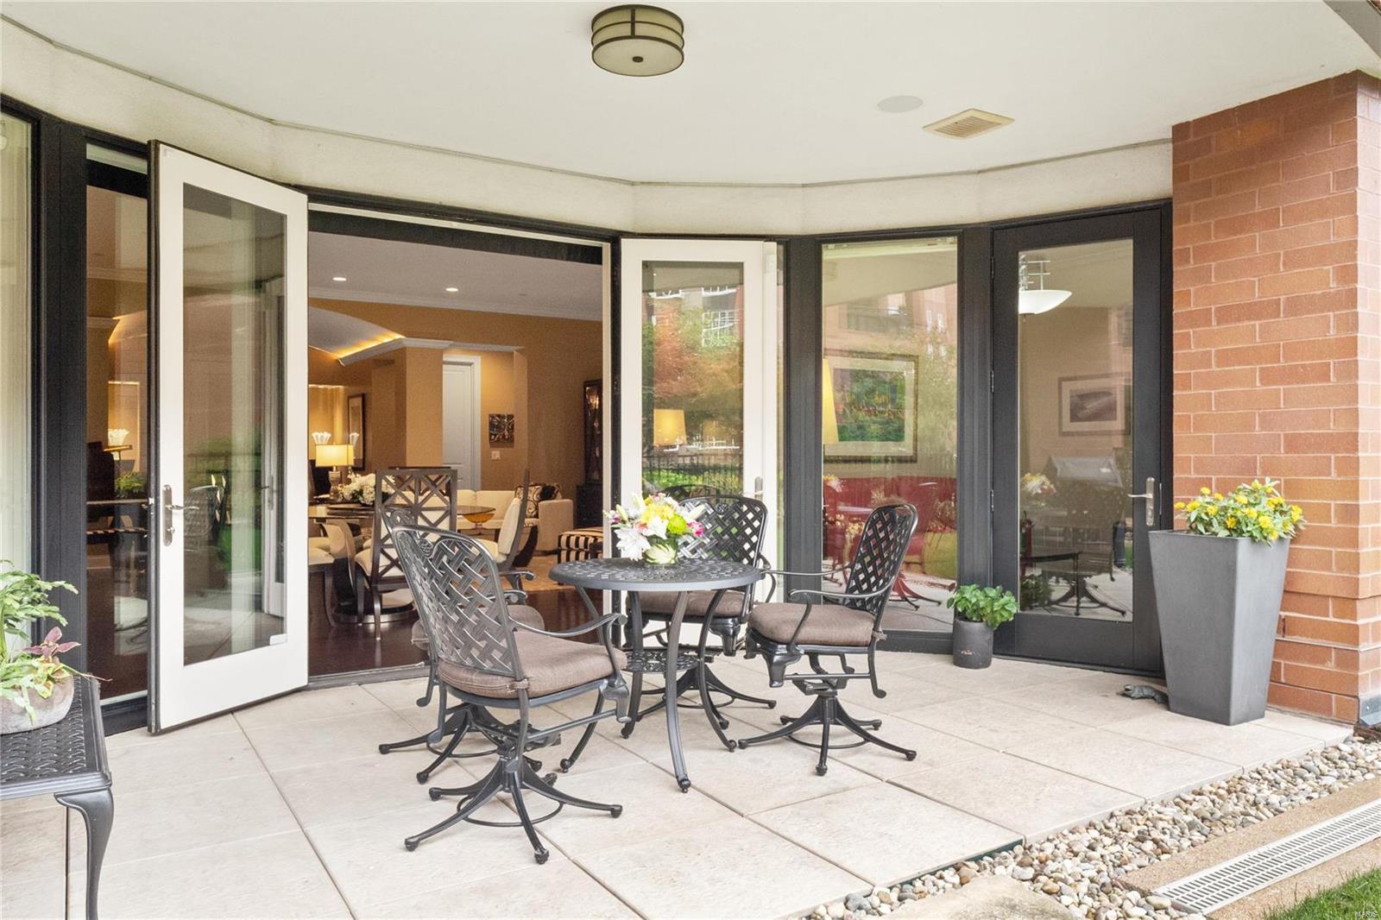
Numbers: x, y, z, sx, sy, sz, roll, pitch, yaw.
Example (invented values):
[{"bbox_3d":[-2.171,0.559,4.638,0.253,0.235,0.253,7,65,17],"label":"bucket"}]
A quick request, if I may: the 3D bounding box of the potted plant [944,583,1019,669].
[{"bbox_3d":[1.525,0.862,5.200,0.360,0.430,0.340,0,0,0],"label":"potted plant"}]

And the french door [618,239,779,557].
[{"bbox_3d":[0.057,-0.100,5.890,0.900,2.390,0.060,0,0,-5],"label":"french door"}]

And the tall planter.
[{"bbox_3d":[2.335,0.725,4.415,0.410,0.800,0.410,0,0,-32],"label":"tall planter"}]

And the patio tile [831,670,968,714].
[{"bbox_3d":[0.975,1.131,4.794,0.605,0.040,0.605,0,1,-33],"label":"patio tile"}]

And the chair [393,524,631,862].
[{"bbox_3d":[-0.556,0.648,3.085,0.650,0.940,0.690,0,0,40],"label":"chair"}]

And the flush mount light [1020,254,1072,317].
[{"bbox_3d":[2.180,-1.150,6.500,0.610,0.430,0.610,0,0,0],"label":"flush mount light"}]

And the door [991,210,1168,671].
[{"bbox_3d":[2.070,-0.097,5.380,0.880,2.390,0.060,0,0,34],"label":"door"}]

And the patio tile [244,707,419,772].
[{"bbox_3d":[-1.399,1.110,3.933,0.595,0.030,0.595,-1,2,-33],"label":"patio tile"}]

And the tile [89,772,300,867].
[{"bbox_3d":[-1.600,1.151,3.149,0.605,0.040,0.605,0,1,-33],"label":"tile"}]

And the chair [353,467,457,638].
[{"bbox_3d":[-1.745,0.540,6.160,0.500,1.000,0.620,0,0,-29],"label":"chair"}]

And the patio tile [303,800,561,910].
[{"bbox_3d":[-0.753,1.138,2.921,0.595,0.030,0.595,-1,2,-33],"label":"patio tile"}]

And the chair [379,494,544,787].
[{"bbox_3d":[-0.860,0.662,3.880,0.690,0.950,0.670,0,0,-3],"label":"chair"}]

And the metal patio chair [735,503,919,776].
[{"bbox_3d":[0.531,0.635,3.847,0.690,0.940,0.650,0,0,-13],"label":"metal patio chair"}]

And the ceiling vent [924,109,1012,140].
[{"bbox_3d":[1.356,-1.630,4.862,0.300,0.020,0.325,0,0,-31],"label":"ceiling vent"}]

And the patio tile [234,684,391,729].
[{"bbox_3d":[-1.734,1.120,4.495,0.605,0.040,0.605,0,1,-33],"label":"patio tile"}]

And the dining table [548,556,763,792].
[{"bbox_3d":[-0.133,0.776,3.790,0.810,0.730,0.810,0,0,0],"label":"dining table"}]

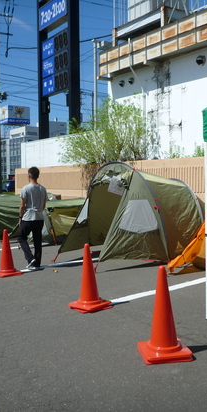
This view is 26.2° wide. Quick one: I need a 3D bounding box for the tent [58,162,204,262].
[{"bbox_3d":[1.062,-0.013,9.454,3.600,1.800,2.450,-2,3,-36],"label":"tent"}]

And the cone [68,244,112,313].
[{"bbox_3d":[-0.165,0.810,5.100,0.380,0.720,0.380,-4,3,-34],"label":"cone"}]

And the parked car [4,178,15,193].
[{"bbox_3d":[-7.990,-1.864,45.500,4.200,1.550,1.700,-2,3,-36],"label":"parked car"}]

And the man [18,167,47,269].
[{"bbox_3d":[-1.243,0.192,7.663,0.520,1.730,0.420,-2,2,-23],"label":"man"}]

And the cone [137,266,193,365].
[{"bbox_3d":[0.490,0.850,3.607,0.380,0.720,0.380,-1,2,-6],"label":"cone"}]

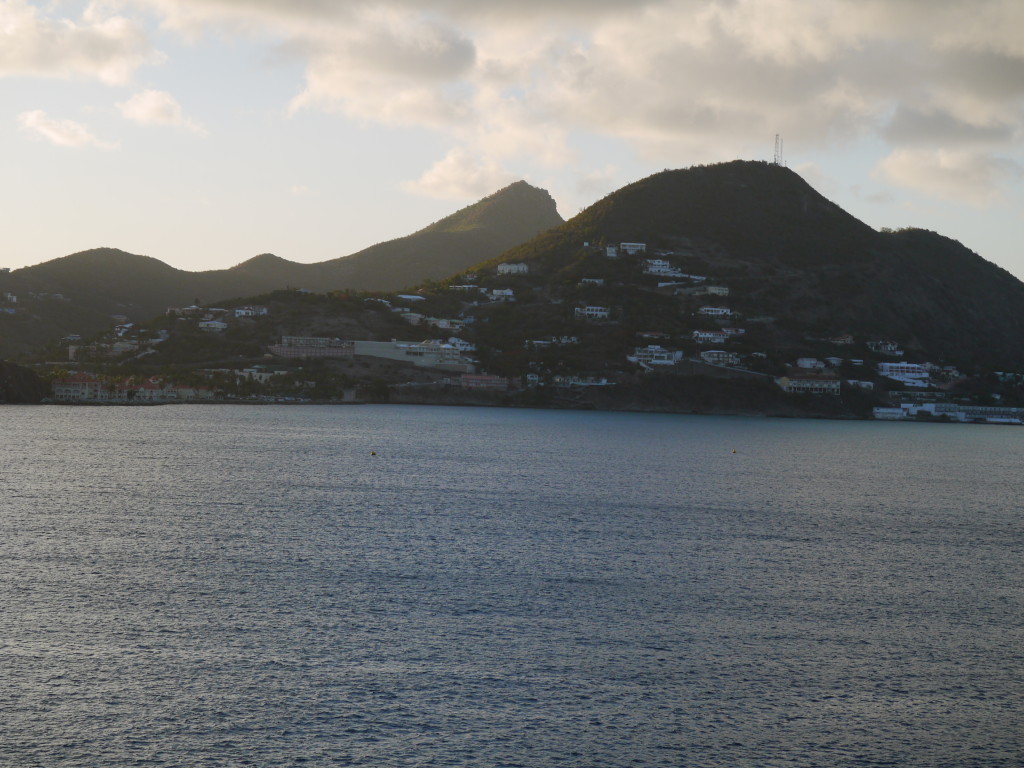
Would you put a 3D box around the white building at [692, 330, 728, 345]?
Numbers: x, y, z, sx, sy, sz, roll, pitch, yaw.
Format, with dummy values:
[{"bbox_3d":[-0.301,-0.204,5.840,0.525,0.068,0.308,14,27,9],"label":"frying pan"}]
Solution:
[{"bbox_3d":[123.020,-28.820,1650.000,19.500,8.200,11.000,1,0,-15],"label":"white building"}]

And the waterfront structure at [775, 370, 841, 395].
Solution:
[{"bbox_3d":[171.500,-0.290,1540.000,33.900,12.100,13.000,1,0,-12],"label":"waterfront structure"}]

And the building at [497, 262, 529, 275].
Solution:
[{"bbox_3d":[0.350,-80.260,1850.000,20.600,7.900,12.000,1,0,-5],"label":"building"}]

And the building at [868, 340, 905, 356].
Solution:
[{"bbox_3d":[231.470,-22.000,1650.000,21.800,9.400,13.000,1,0,-5],"label":"building"}]

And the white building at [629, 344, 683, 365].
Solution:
[{"bbox_3d":[86.240,-17.130,1600.000,29.400,12.600,17.000,1,0,8],"label":"white building"}]

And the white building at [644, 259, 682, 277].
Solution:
[{"bbox_3d":[100.620,-77.890,1780.000,25.200,11.400,14.000,1,0,3],"label":"white building"}]

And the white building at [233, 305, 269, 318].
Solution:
[{"bbox_3d":[-181.010,-50.380,1850.000,22.000,9.200,12.000,1,0,-5],"label":"white building"}]

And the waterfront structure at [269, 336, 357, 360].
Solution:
[{"bbox_3d":[-139.320,-25.360,1850.000,57.100,14.500,18.000,1,0,-3],"label":"waterfront structure"}]

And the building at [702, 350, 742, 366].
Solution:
[{"bbox_3d":[124.520,-15.230,1590.000,22.100,9.100,13.000,1,0,-5],"label":"building"}]

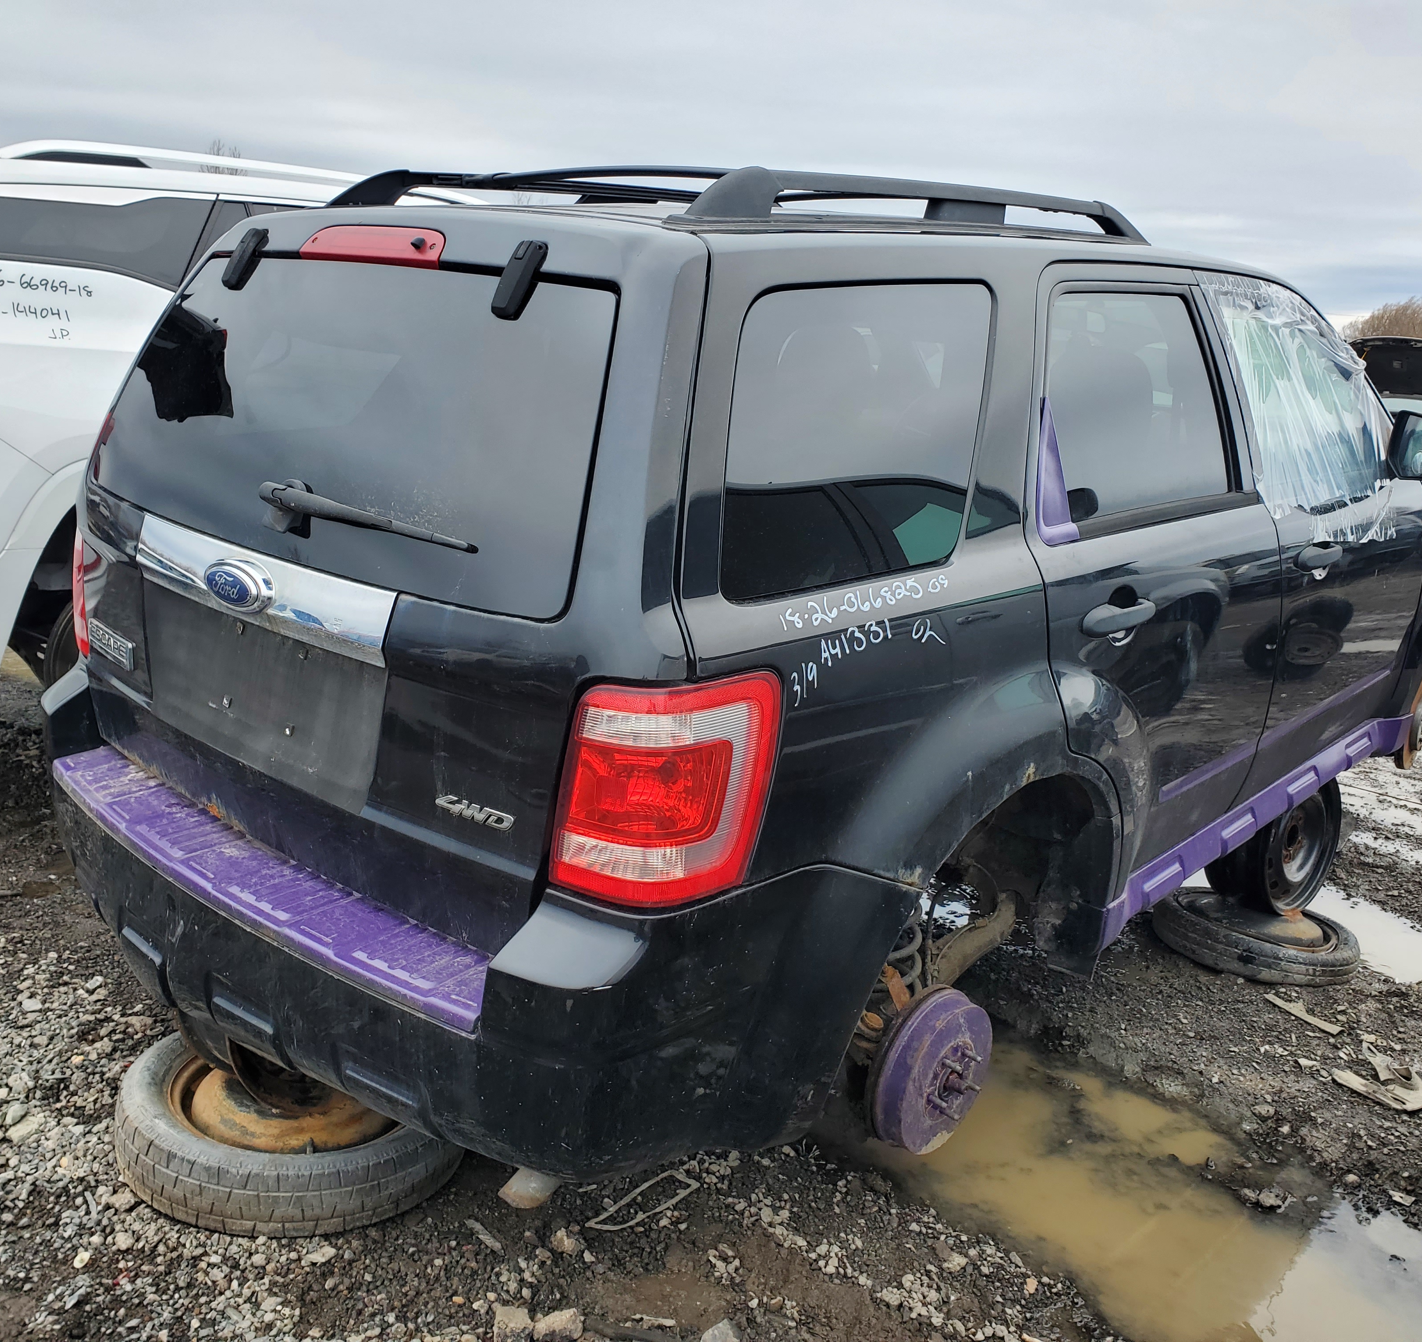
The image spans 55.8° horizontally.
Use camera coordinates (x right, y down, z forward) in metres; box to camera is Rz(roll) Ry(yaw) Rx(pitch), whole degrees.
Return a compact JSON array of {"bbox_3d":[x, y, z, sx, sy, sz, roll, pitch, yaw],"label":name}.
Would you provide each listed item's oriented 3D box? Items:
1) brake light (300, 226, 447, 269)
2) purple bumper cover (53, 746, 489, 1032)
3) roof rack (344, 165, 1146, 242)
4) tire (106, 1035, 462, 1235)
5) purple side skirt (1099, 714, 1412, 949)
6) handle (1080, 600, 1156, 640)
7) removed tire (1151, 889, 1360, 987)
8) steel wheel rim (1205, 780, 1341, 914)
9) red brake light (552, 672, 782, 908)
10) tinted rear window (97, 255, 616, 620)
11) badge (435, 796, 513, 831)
[{"bbox_3d":[-0.514,-0.641,2.024,0.355,0.065,0.055,17,21,39],"label":"brake light"},{"bbox_3d":[-0.727,0.294,2.046,1.210,0.085,0.130,17,22,39],"label":"purple bumper cover"},{"bbox_3d":[0.091,-0.883,2.589,0.920,0.120,1.450,17,22,39],"label":"roof rack"},{"bbox_3d":[-0.779,0.835,2.533,0.630,0.142,0.630,8,10,0],"label":"tire"},{"bbox_3d":[1.358,0.313,3.244,0.100,0.150,1.850,17,21,39],"label":"purple side skirt"},{"bbox_3d":[0.676,-0.086,2.225,0.060,0.052,0.210,17,21,39],"label":"handle"},{"bbox_3d":[1.462,0.727,3.633,0.535,0.115,0.535,17,20,39],"label":"removed tire"},{"bbox_3d":[1.672,0.491,4.002,0.420,0.420,0.200,-7,12,-33],"label":"steel wheel rim"},{"bbox_3d":[-0.056,0.135,1.604,0.230,0.290,0.175,14,20,33],"label":"red brake light"},{"bbox_3d":[-0.582,-0.401,1.972,1.230,0.445,0.085,17,-4,39],"label":"tinted rear window"},{"bbox_3d":[-0.295,0.178,1.687,0.120,0.027,0.010,14,14,31],"label":"badge"}]

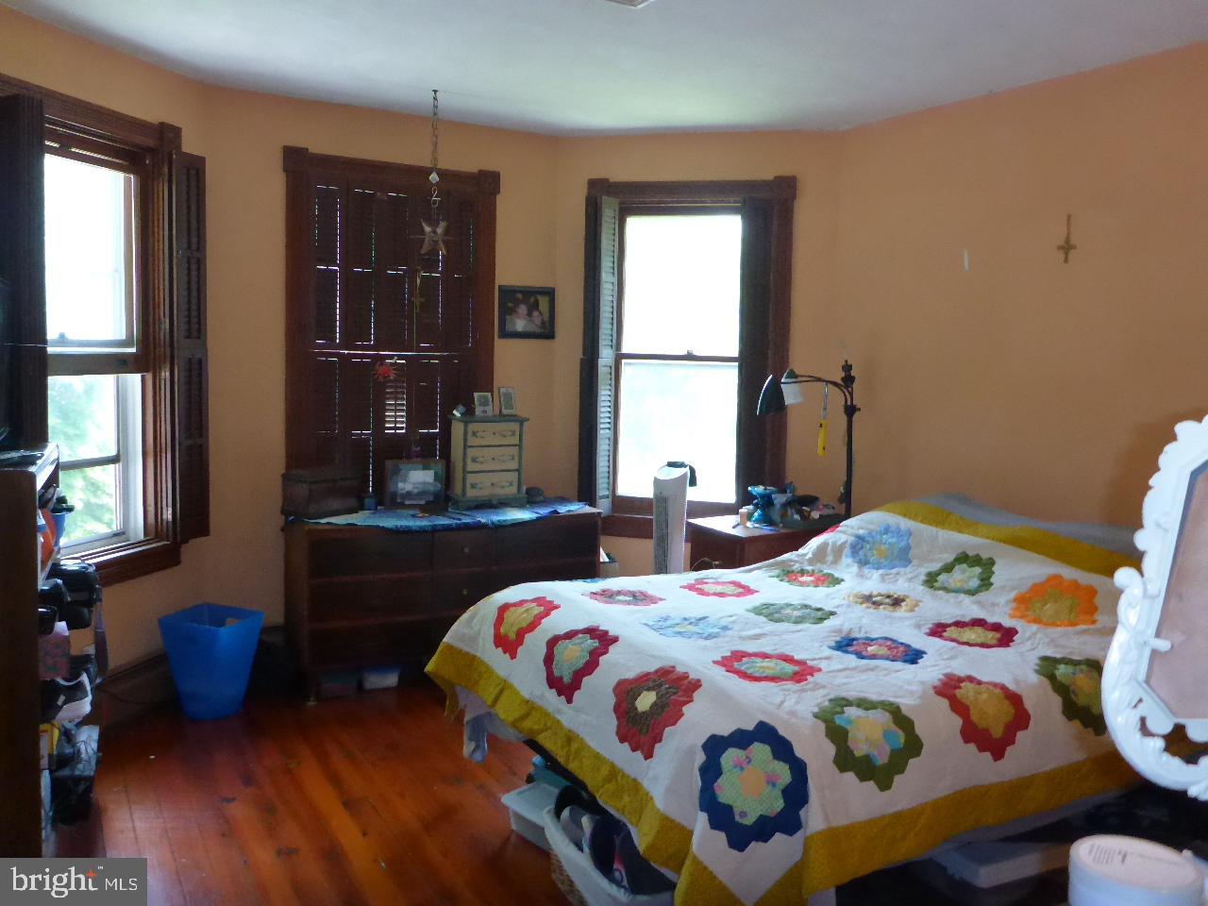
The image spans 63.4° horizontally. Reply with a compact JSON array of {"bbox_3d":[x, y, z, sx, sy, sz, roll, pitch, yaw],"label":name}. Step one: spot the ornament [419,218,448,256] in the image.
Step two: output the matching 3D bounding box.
[{"bbox_3d":[-0.796,-1.012,4.568,0.140,0.181,0.090,-1,6,-27],"label":"ornament"}]

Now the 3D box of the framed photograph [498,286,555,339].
[{"bbox_3d":[-0.412,-0.754,5.265,0.329,0.276,0.025,-1,6,-27],"label":"framed photograph"}]

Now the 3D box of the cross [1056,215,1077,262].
[{"bbox_3d":[1.899,-0.876,4.002,0.015,0.196,0.092,-2,6,-32],"label":"cross"}]

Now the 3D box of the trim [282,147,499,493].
[{"bbox_3d":[-1.041,-0.521,4.949,1.099,1.898,0.090,-1,6,-27],"label":"trim"}]

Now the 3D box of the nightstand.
[{"bbox_3d":[0.790,0.729,4.948,0.620,0.735,0.502,-2,6,-32],"label":"nightstand"}]

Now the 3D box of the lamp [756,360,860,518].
[{"bbox_3d":[0.998,0.332,4.746,0.560,1.570,0.300,0,5,-10],"label":"lamp"}]

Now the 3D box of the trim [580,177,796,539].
[{"bbox_3d":[0.424,-0.491,5.253,1.119,1.943,0.150,2,5,14],"label":"trim"}]

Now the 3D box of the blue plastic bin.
[{"bbox_3d":[-1.673,0.901,4.186,0.325,0.415,0.290,3,5,22],"label":"blue plastic bin"}]

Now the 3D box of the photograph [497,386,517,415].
[{"bbox_3d":[-0.506,-0.270,5.135,0.090,0.140,0.030,-1,-6,-27],"label":"photograph"}]

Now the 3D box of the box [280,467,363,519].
[{"bbox_3d":[-1.343,0.193,4.711,0.275,0.195,0.270,-3,6,-38],"label":"box"}]

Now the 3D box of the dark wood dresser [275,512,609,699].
[{"bbox_3d":[-0.778,0.682,4.843,1.457,0.777,0.490,-1,6,-27],"label":"dark wood dresser"}]

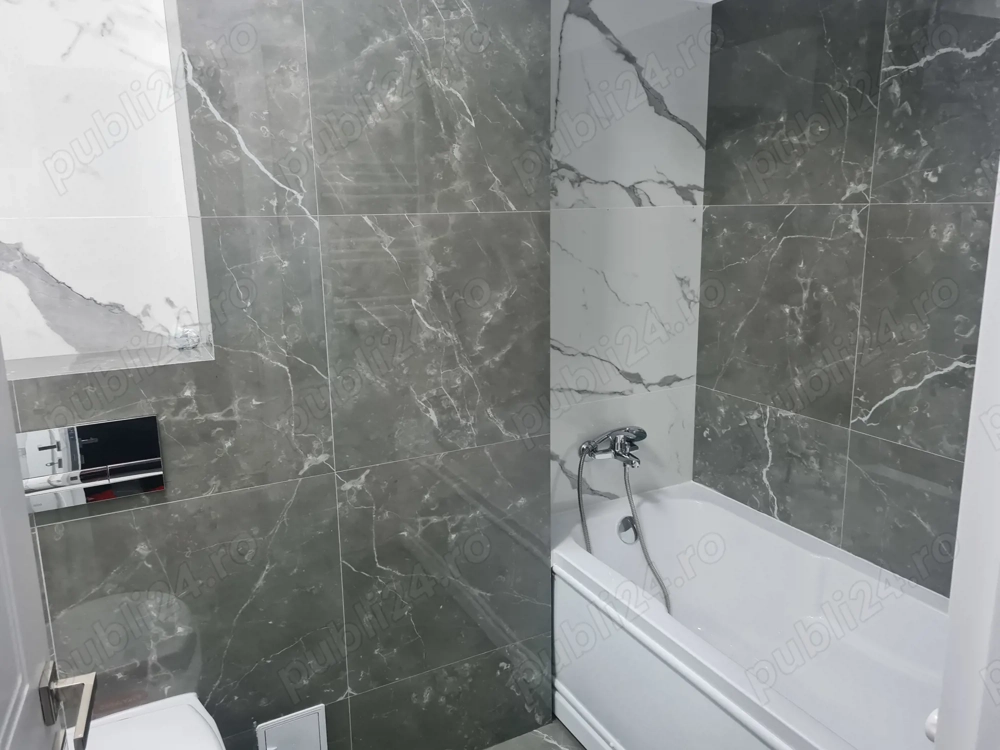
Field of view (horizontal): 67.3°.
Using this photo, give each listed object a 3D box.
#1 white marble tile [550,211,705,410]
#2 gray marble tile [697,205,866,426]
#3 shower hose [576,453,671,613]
[{"bbox_3d":[0.402,-0.226,2.400,0.600,0.600,0.015,-7,14,-26],"label":"white marble tile"},{"bbox_3d":[0.819,-0.203,2.261,0.015,0.600,0.605,-7,14,-26],"label":"gray marble tile"},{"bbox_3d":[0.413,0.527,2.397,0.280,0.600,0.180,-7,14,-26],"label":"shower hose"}]

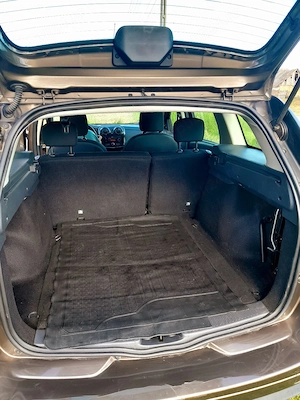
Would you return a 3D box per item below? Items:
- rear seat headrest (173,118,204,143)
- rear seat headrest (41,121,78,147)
[{"bbox_3d":[0.276,-0.490,2.200,0.225,0.160,0.105,-4,28,-11],"label":"rear seat headrest"},{"bbox_3d":[-0.583,-0.423,2.028,0.225,0.160,0.105,-4,28,-11],"label":"rear seat headrest"}]

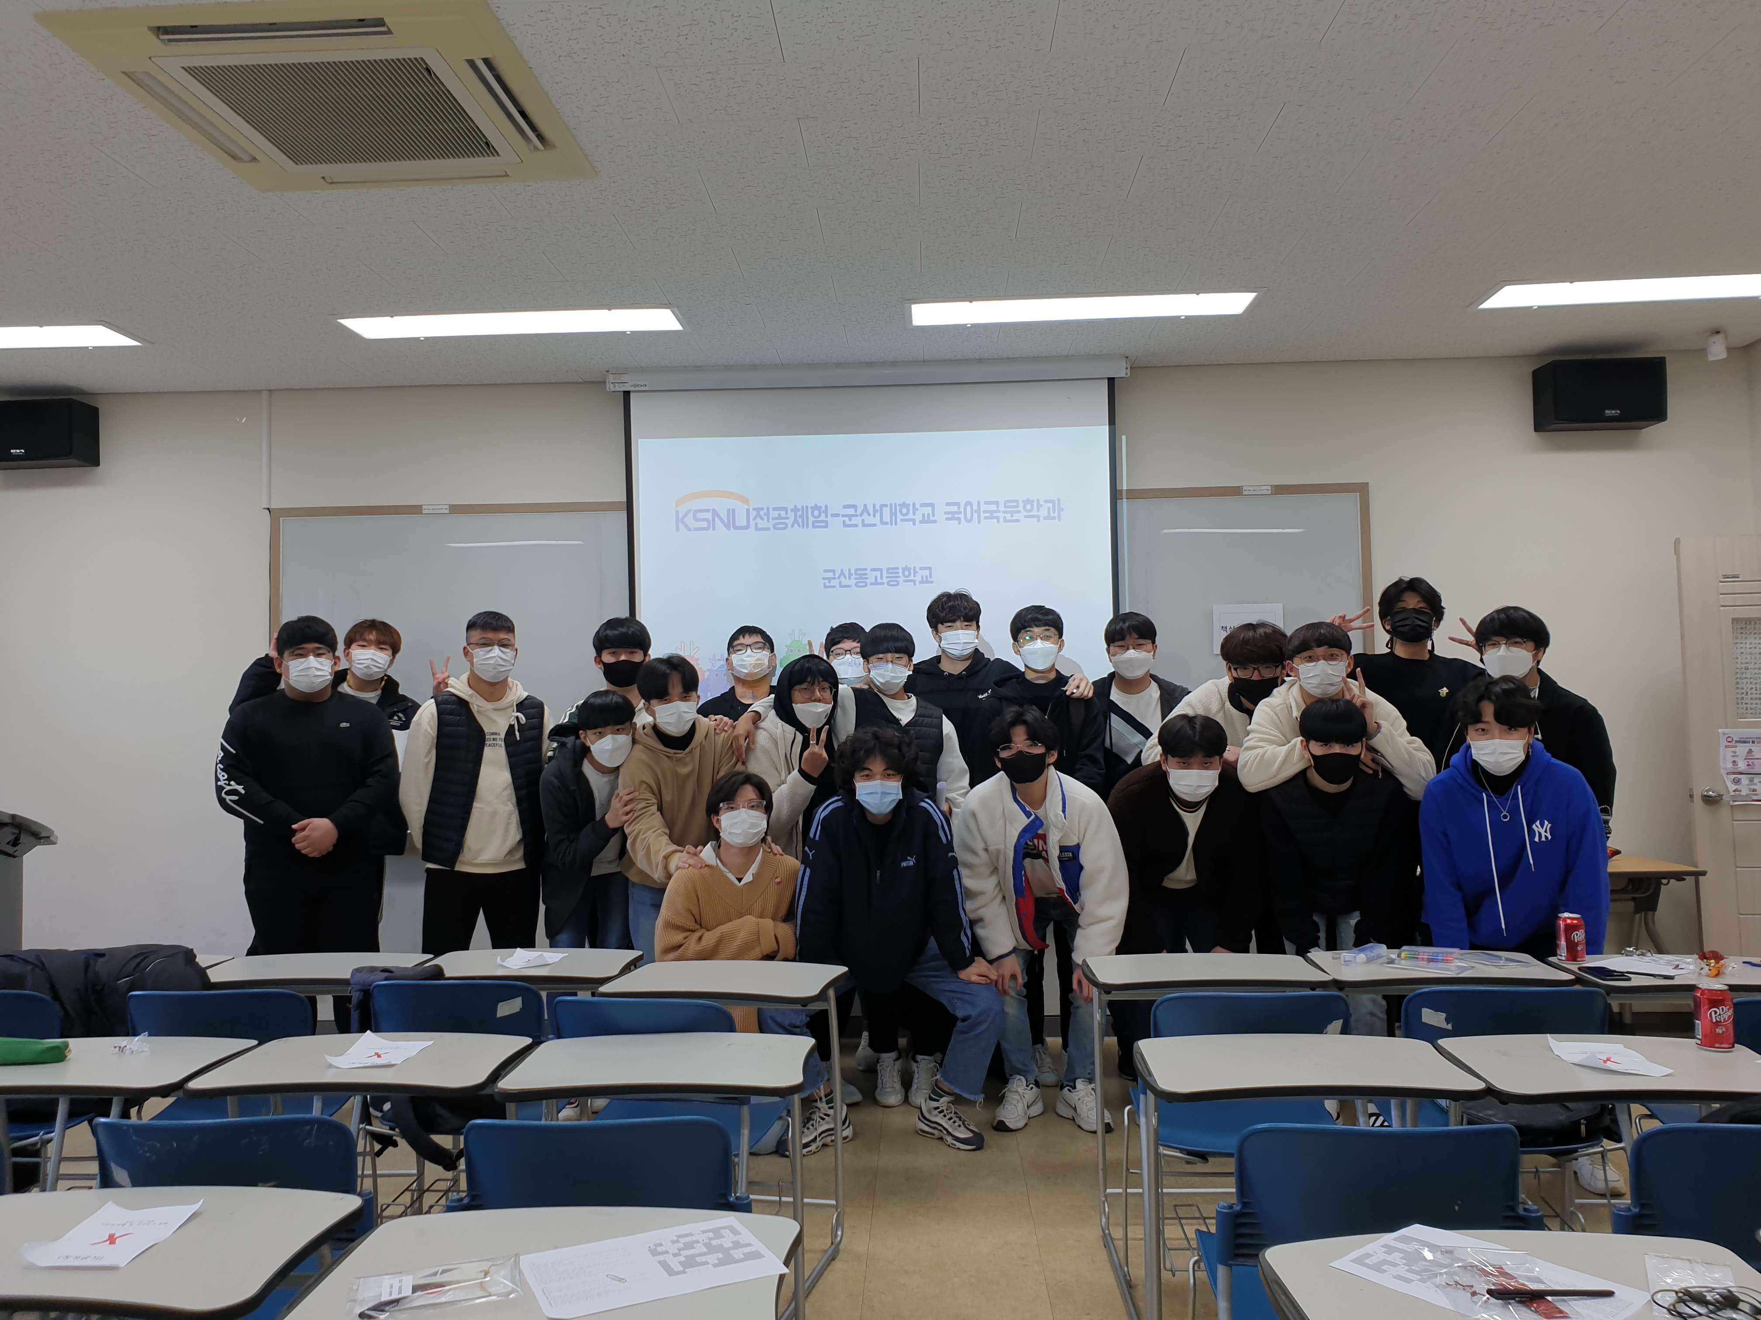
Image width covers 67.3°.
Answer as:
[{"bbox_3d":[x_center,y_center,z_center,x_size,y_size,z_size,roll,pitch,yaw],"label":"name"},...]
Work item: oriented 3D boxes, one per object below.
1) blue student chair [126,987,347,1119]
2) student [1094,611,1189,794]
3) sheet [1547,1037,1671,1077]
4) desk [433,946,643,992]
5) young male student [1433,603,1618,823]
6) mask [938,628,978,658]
[{"bbox_3d":[-1.627,1.207,3.420,0.480,0.810,0.520,-1,-2,-6],"label":"blue student chair"},{"bbox_3d":[1.023,0.694,5.149,0.500,1.772,0.330,-1,-2,7],"label":"student"},{"bbox_3d":[1.418,0.773,2.592,0.155,0.030,0.215,-1,-1,2],"label":"sheet"},{"bbox_3d":[-0.987,1.228,3.766,0.610,0.723,0.420,-1,-1,6],"label":"desk"},{"bbox_3d":[2.190,0.676,4.510,0.570,1.716,0.380,-2,-2,19],"label":"young male student"},{"bbox_3d":[0.297,-0.060,5.016,0.150,0.115,0.085,-1,-5,-4],"label":"mask"}]

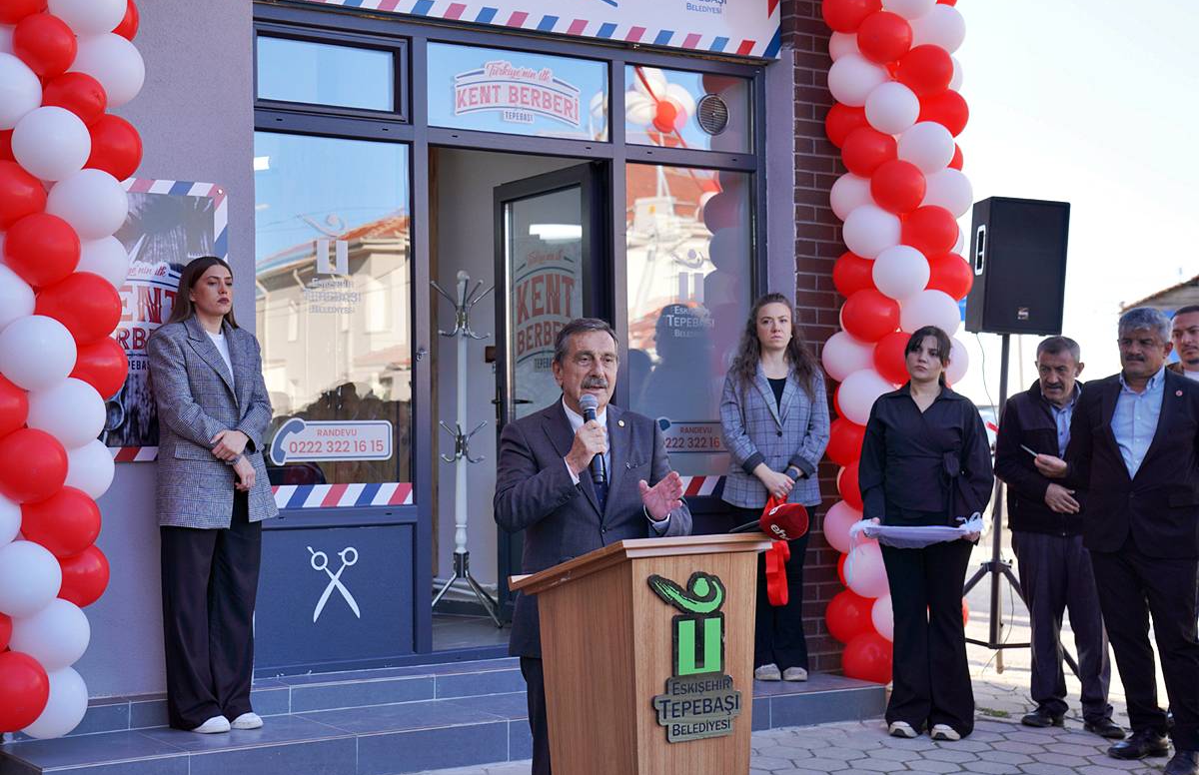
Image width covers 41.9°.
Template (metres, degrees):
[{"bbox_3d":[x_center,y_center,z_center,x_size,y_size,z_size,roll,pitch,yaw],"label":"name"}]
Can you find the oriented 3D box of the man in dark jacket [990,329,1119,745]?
[{"bbox_3d":[1.902,0.608,6.500,0.520,1.643,0.380,-1,-2,14],"label":"man in dark jacket"}]

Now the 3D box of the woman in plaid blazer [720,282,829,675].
[{"bbox_3d":[0.756,0.428,6.750,0.430,1.670,0.300,-1,-2,-6],"label":"woman in plaid blazer"}]

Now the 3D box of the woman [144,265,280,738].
[{"bbox_3d":[-1.414,0.388,5.700,0.450,1.732,0.320,0,-2,-32],"label":"woman"}]

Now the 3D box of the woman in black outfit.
[{"bbox_3d":[1.317,0.581,6.320,0.530,1.666,0.380,-1,-2,15],"label":"woman in black outfit"}]

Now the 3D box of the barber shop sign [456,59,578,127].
[{"bbox_3d":[-0.361,-1.279,6.804,0.630,0.263,0.010,0,-2,-29],"label":"barber shop sign"}]

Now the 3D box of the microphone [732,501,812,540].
[{"bbox_3d":[0.460,0.368,4.250,0.240,0.095,0.095,-13,0,3],"label":"microphone"}]

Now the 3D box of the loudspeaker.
[{"bbox_3d":[2.020,-0.582,7.630,0.400,0.640,0.370,3,2,-7],"label":"loudspeaker"}]

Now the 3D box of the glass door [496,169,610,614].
[{"bbox_3d":[-0.231,0.060,7.372,0.070,2.124,0.835,1,-2,-38],"label":"glass door"}]

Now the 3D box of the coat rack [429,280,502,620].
[{"bbox_3d":[-0.672,0.285,7.600,0.450,1.710,0.450,0,-2,-20],"label":"coat rack"}]

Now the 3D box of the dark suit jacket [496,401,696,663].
[{"bbox_3d":[-0.019,0.411,4.550,0.560,0.740,0.370,0,-2,-14],"label":"dark suit jacket"}]

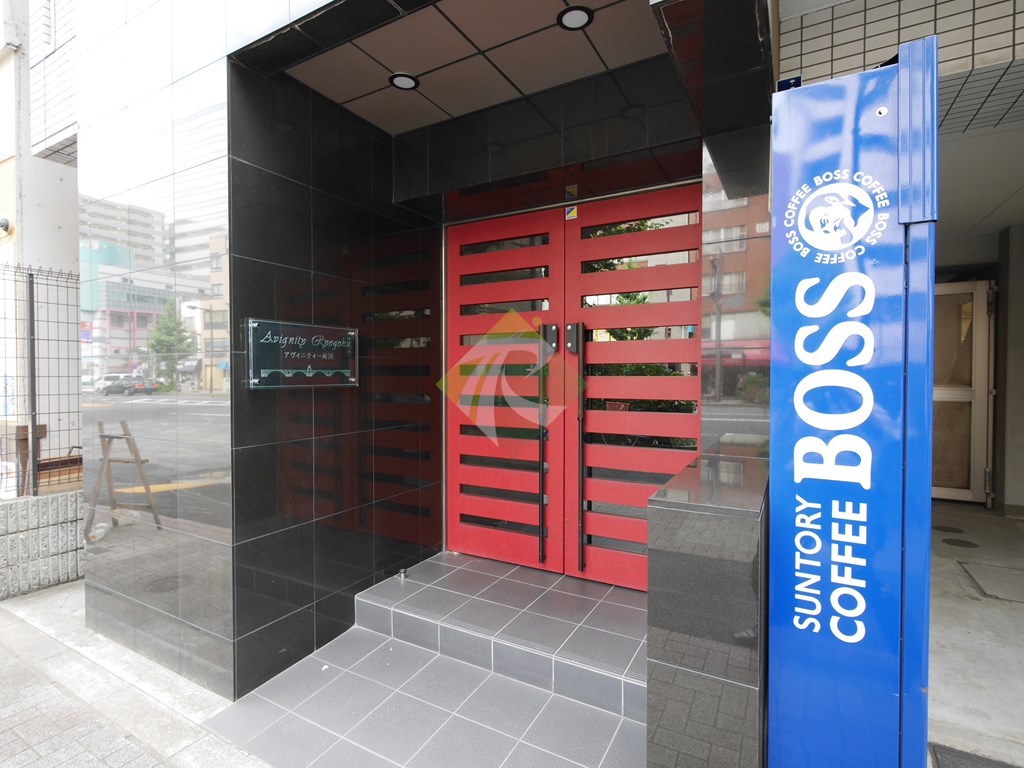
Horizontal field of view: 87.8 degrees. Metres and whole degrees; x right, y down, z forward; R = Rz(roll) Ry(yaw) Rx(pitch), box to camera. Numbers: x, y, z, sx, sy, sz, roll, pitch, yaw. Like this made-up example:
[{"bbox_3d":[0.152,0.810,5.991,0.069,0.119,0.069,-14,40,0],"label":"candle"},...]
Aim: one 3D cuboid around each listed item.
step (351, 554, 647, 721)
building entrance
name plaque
[{"bbox_3d":[0.105,1.233,2.804,1.690,0.169,0.820,2,3,28],"label":"step"},{"bbox_3d":[0.315,0.057,3.107,1.707,2.171,0.101,1,2,29],"label":"building entrance"},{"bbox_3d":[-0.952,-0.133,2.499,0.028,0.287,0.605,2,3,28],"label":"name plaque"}]

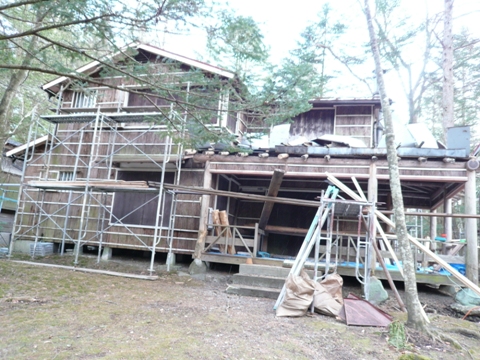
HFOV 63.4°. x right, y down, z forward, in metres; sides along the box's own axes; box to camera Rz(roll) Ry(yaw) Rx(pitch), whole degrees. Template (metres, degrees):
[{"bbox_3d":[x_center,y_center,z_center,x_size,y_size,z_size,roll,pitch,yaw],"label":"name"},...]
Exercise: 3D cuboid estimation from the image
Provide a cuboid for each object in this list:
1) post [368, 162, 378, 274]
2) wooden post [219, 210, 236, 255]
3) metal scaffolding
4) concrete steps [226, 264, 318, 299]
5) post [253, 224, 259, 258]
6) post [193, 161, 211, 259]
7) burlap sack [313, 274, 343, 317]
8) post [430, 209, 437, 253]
[{"bbox_3d":[2.726,0.760,7.929,0.190,2.289,0.190,2,-10,16],"label":"post"},{"bbox_3d":[-0.300,1.304,9.650,0.170,1.106,0.170,-16,-14,12],"label":"wooden post"},{"bbox_3d":[-3.310,0.170,9.087,3.750,3.720,0.840,2,-10,16],"label":"metal scaffolding"},{"bbox_3d":[0.729,1.989,7.573,1.680,0.500,1.100,2,-10,16],"label":"concrete steps"},{"bbox_3d":[0.349,1.317,8.470,0.090,0.746,0.090,2,-10,16],"label":"post"},{"bbox_3d":[-0.856,0.666,8.923,0.180,2.240,0.180,3,-10,16],"label":"post"},{"bbox_3d":[1.447,1.865,6.326,0.530,0.700,0.450,2,-10,16],"label":"burlap sack"},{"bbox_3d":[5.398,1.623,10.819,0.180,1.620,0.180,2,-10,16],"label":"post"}]

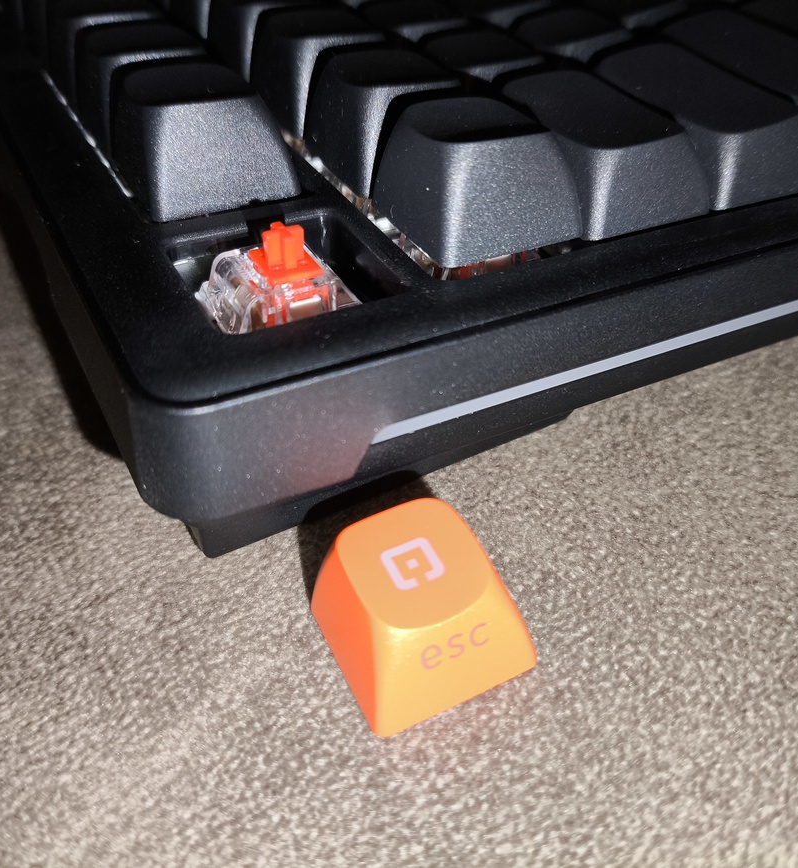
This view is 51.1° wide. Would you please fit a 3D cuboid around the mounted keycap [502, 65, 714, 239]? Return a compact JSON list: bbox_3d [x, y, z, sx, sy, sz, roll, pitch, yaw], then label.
[{"bbox_3d":[0.024,-0.037,0.104,0.018,0.010,0.028,-17,45,-22],"label":"mounted keycap"}]

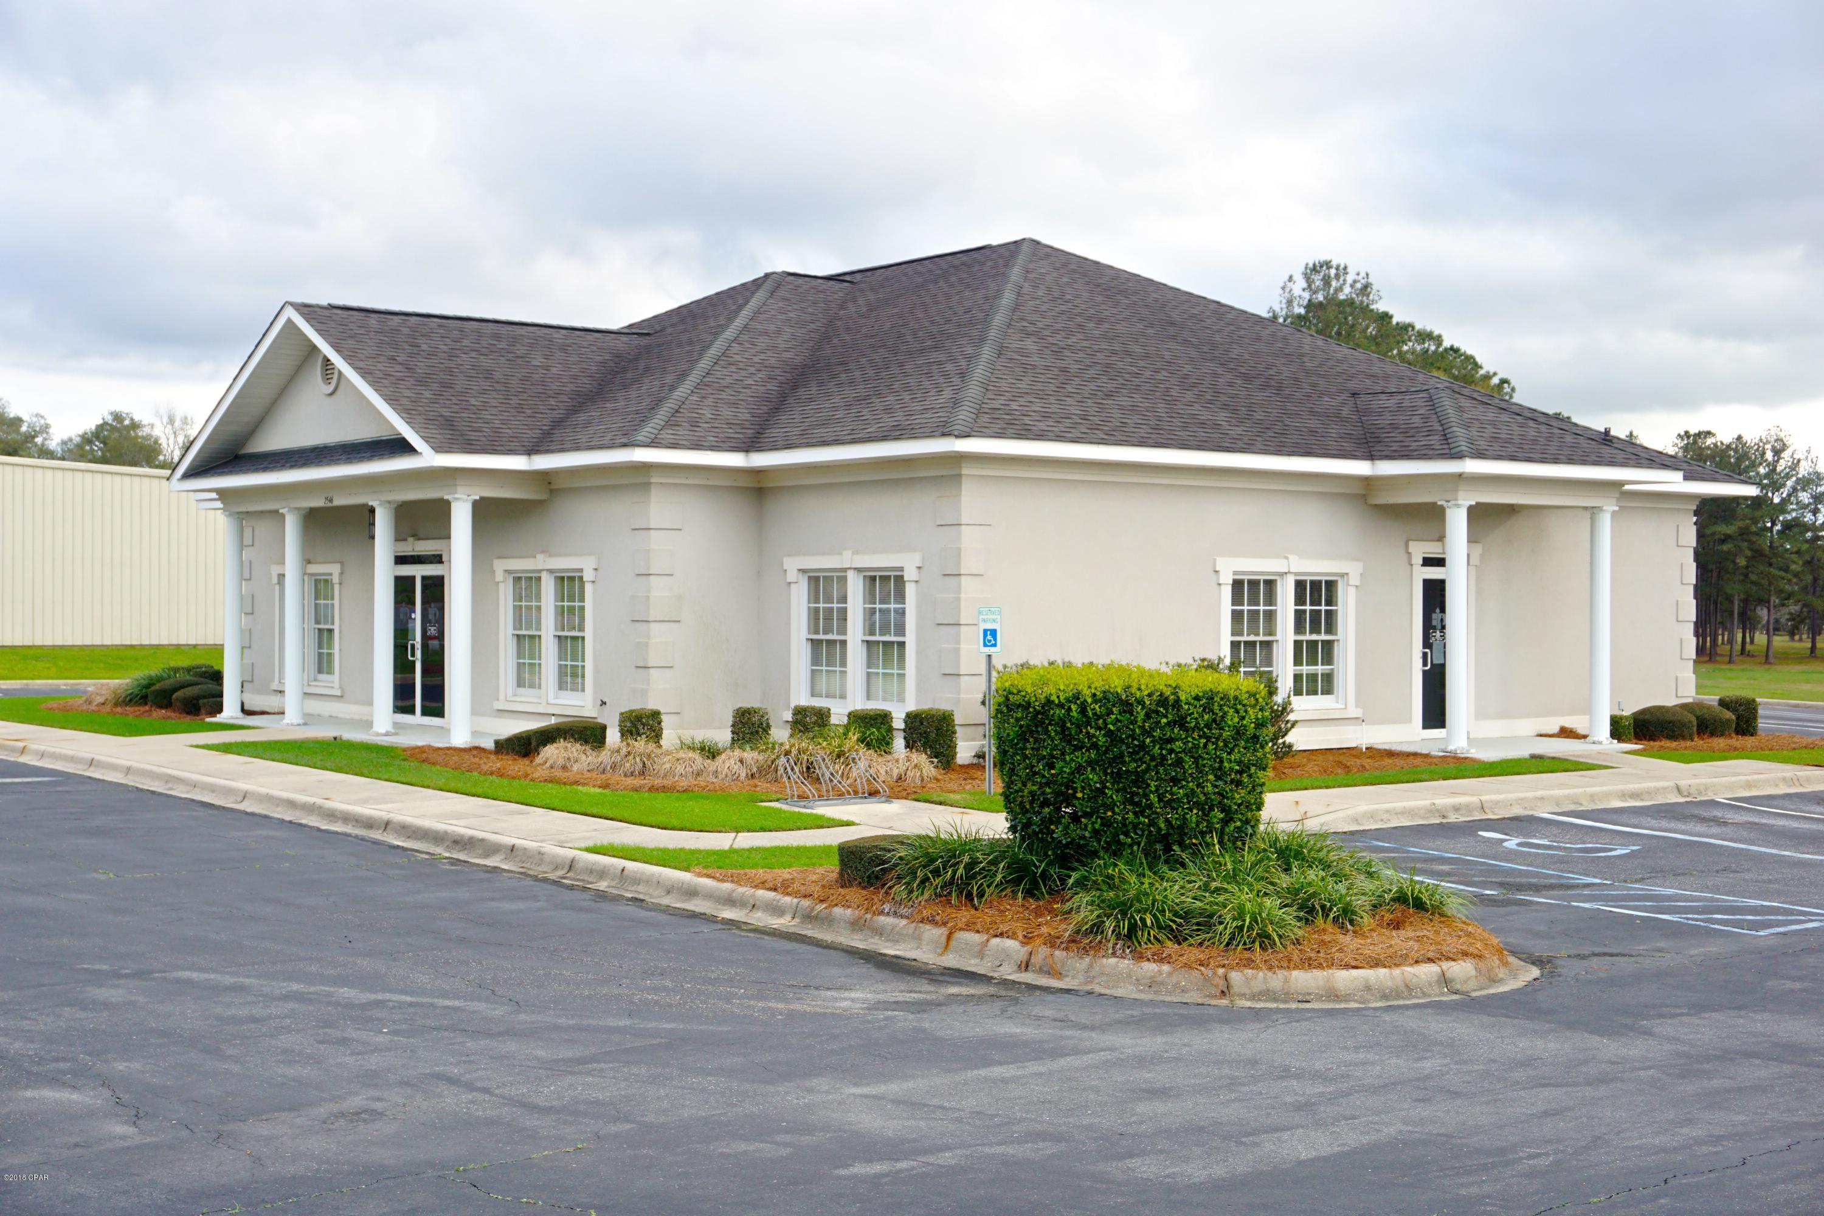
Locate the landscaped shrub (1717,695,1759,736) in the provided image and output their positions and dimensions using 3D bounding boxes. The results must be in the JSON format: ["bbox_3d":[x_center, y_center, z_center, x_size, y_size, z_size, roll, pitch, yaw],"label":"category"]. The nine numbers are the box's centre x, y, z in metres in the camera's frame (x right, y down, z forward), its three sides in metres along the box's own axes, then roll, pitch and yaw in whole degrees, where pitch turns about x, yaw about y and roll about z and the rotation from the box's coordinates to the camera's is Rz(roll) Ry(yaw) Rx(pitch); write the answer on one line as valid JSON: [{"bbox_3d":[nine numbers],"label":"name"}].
[{"bbox_3d":[11.280,1.426,29.757,0.523,0.543,0.523,0,0,-39],"label":"landscaped shrub"}]

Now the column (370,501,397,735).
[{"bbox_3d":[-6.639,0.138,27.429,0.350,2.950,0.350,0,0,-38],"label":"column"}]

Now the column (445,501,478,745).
[{"bbox_3d":[-5.482,0.149,26.548,0.352,3.045,0.352,0,0,0],"label":"column"}]

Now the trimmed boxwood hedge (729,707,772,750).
[{"bbox_3d":[-1.804,1.349,24.400,0.410,0.530,0.410,0,0,-38],"label":"trimmed boxwood hedge"}]

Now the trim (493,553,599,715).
[{"bbox_3d":[-4.673,0.324,27.569,0.161,1.970,2.647,0,0,-39],"label":"trim"}]

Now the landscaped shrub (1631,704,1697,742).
[{"bbox_3d":[9.833,1.468,28.551,0.844,0.472,0.824,0,0,-39],"label":"landscaped shrub"}]

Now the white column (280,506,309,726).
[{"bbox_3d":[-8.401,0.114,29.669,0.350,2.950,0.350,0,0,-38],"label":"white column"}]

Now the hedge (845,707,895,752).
[{"bbox_3d":[-0.461,1.364,23.626,0.502,0.583,0.502,0,0,-39],"label":"hedge"}]

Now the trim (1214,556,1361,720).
[{"bbox_3d":[4.621,0.391,26.479,2.676,2.000,0.161,0,0,-39],"label":"trim"}]

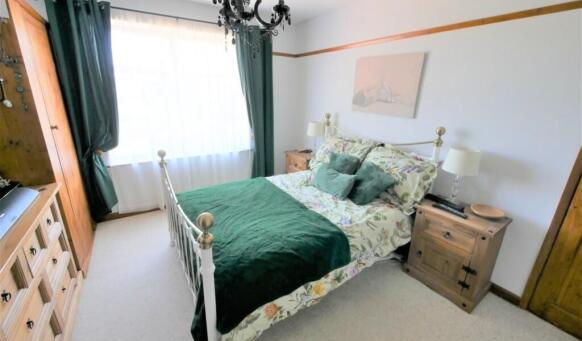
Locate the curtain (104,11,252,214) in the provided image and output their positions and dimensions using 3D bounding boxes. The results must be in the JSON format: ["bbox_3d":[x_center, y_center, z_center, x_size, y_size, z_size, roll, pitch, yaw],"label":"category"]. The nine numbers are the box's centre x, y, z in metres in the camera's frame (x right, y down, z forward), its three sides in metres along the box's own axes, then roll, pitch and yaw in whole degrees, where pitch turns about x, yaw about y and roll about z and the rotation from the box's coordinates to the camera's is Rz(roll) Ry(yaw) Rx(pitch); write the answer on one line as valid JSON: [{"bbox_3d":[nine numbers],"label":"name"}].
[{"bbox_3d":[-1.259,-0.621,2.872,1.820,2.130,0.090,-10,21,-33],"label":"curtain"}]

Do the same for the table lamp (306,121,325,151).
[{"bbox_3d":[0.344,-0.417,3.255,0.240,0.470,0.240,1,18,0],"label":"table lamp"}]

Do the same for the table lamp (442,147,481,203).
[{"bbox_3d":[1.341,0.062,1.842,0.240,0.470,0.240,-10,21,-33],"label":"table lamp"}]

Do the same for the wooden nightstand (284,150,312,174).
[{"bbox_3d":[0.212,0.084,3.502,0.390,0.640,0.530,-10,21,-33],"label":"wooden nightstand"}]

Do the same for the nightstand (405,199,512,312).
[{"bbox_3d":[1.305,0.623,1.907,0.400,0.640,0.530,-10,21,-33],"label":"nightstand"}]

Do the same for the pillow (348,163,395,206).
[{"bbox_3d":[0.696,0.139,2.105,0.380,0.130,0.380,-41,35,-3],"label":"pillow"}]

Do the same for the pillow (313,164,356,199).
[{"bbox_3d":[0.408,0.093,2.272,0.130,0.340,0.420,44,-11,-37],"label":"pillow"}]

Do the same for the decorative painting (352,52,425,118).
[{"bbox_3d":[0.940,-0.859,2.404,0.035,0.570,0.750,-10,21,-33],"label":"decorative painting"}]

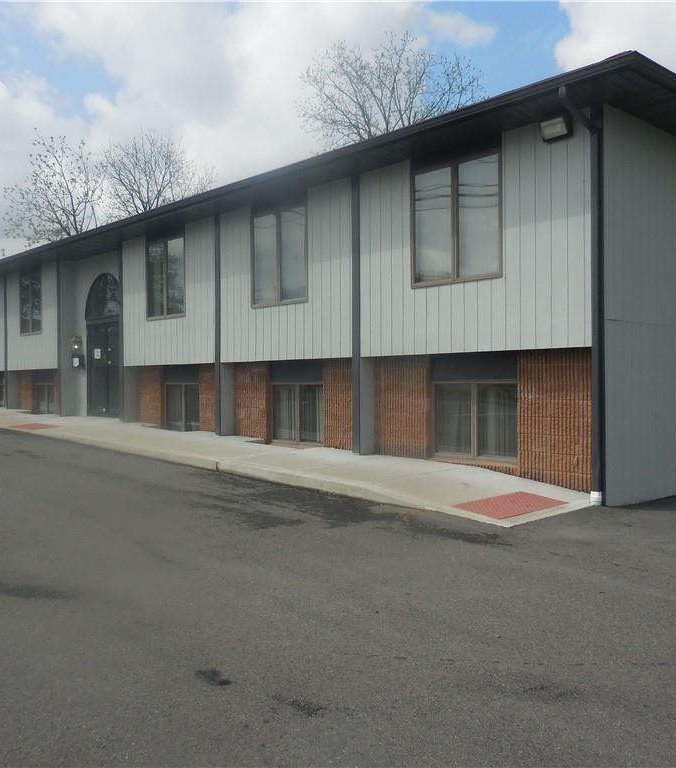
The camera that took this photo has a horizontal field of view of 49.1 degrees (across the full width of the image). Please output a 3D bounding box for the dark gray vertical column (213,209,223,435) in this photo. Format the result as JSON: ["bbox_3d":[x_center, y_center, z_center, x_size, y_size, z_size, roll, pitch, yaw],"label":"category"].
[{"bbox_3d":[-2.114,-1.063,13.334,0.100,3.940,0.170,-1,1,-43],"label":"dark gray vertical column"}]

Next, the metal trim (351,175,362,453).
[{"bbox_3d":[0.281,-0.997,10.669,0.110,3.999,0.160,-1,0,-45],"label":"metal trim"}]

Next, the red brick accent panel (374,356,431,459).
[{"bbox_3d":[0.916,0.317,10.288,0.150,1.410,0.970,0,0,-44],"label":"red brick accent panel"}]

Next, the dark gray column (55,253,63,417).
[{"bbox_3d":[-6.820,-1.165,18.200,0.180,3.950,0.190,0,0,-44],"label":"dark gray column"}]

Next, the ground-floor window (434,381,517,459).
[{"bbox_3d":[1.827,0.476,9.693,0.100,1.050,1.380,-1,1,-43],"label":"ground-floor window"}]

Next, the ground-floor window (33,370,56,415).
[{"bbox_3d":[-7.499,0.226,19.248,0.130,1.125,1.381,-1,1,-43],"label":"ground-floor window"}]

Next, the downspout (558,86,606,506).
[{"bbox_3d":[2.582,-0.868,7.804,0.700,4.330,0.110,-1,0,-45],"label":"downspout"}]

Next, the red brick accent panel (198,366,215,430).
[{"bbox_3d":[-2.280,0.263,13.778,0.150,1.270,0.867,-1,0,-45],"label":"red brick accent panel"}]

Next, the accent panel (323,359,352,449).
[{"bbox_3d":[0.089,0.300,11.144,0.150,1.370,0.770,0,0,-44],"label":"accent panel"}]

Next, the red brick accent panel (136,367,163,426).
[{"bbox_3d":[-3.818,0.232,15.191,0.150,1.200,1.020,0,0,-44],"label":"red brick accent panel"}]

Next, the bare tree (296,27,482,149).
[{"bbox_3d":[2.187,-7.173,31.073,7.800,14.600,7.800,-1,1,-43],"label":"bare tree"}]

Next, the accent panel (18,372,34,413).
[{"bbox_3d":[-8.305,0.200,19.838,0.150,1.120,0.980,0,0,-44],"label":"accent panel"}]

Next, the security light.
[{"bbox_3d":[2.409,-2.821,8.185,0.200,0.260,0.330,-1,1,-43],"label":"security light"}]

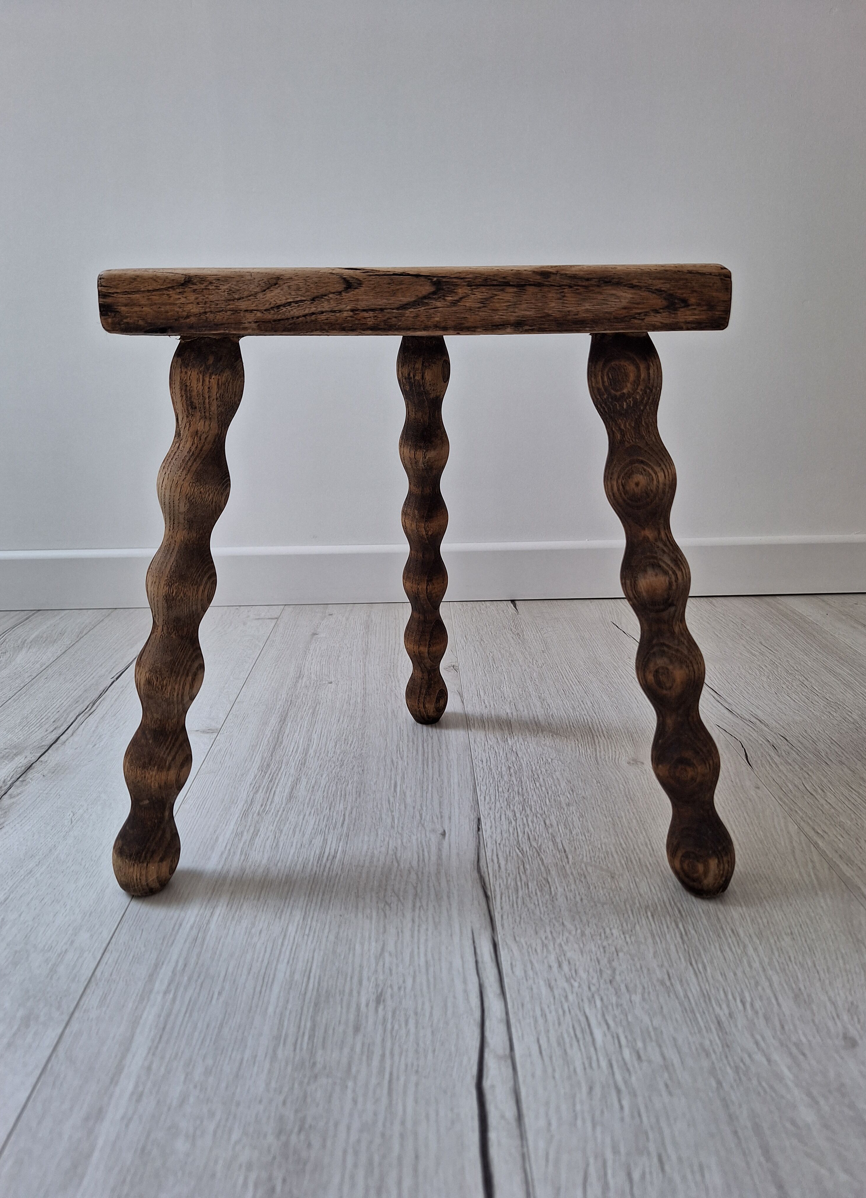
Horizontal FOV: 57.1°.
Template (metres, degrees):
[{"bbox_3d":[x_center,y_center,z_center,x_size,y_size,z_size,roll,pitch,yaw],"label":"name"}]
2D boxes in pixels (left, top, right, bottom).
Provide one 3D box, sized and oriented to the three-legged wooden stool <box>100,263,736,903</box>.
[{"bbox_3d":[-0.004,-0.025,0.526,0.363,0.340,0.267,-1,18,0],"label":"three-legged wooden stool"}]

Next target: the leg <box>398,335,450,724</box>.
[{"bbox_3d":[-0.005,-0.040,0.599,0.037,0.296,0.038,0,21,0],"label":"leg"}]

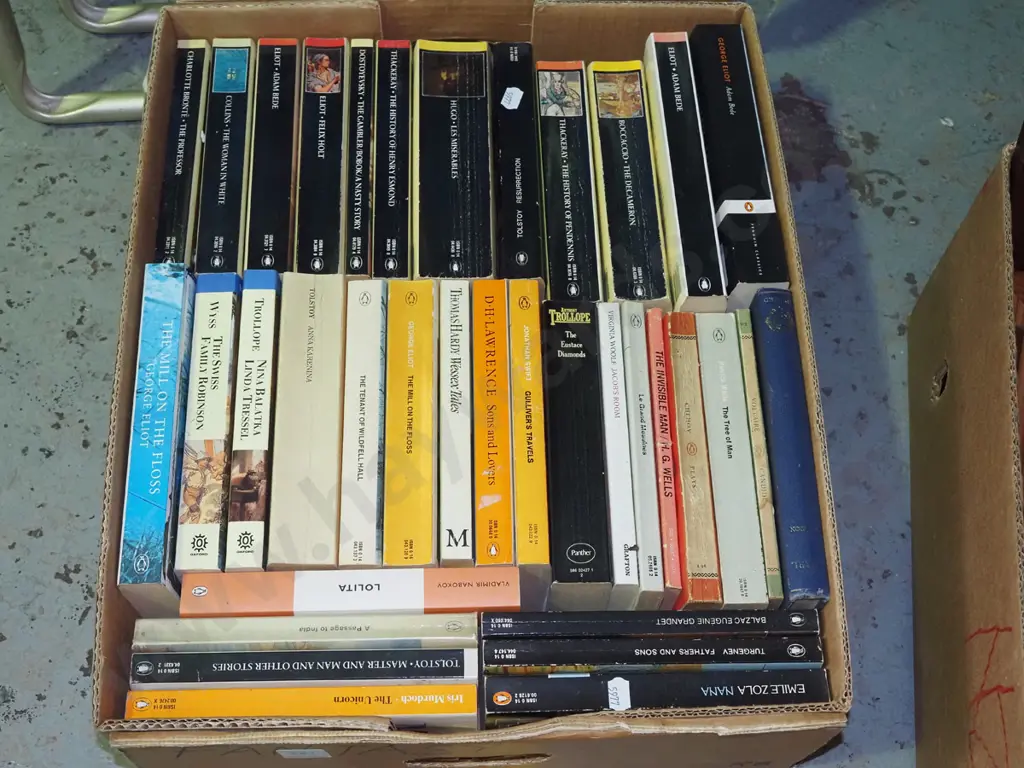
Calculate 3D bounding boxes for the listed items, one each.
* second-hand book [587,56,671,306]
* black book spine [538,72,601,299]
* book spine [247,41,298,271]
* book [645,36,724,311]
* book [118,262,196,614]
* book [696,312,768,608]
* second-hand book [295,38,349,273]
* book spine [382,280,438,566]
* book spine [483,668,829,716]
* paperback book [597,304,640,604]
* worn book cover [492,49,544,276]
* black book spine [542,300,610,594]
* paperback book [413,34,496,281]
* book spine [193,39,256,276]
[{"bbox_3d":[0.069,-0.108,0.912,0.034,0.111,0.181,0,64,-6],"label":"second-hand book"},{"bbox_3d":[0.030,-0.107,0.910,0.031,0.111,0.181,0,64,-5],"label":"black book spine"},{"bbox_3d":[-0.153,-0.124,0.914,0.027,0.111,0.181,-2,64,-2],"label":"book spine"},{"bbox_3d":[0.104,-0.112,0.904,0.022,0.129,0.199,-1,63,-6],"label":"book"},{"bbox_3d":[-0.199,0.047,0.818,0.024,0.129,0.198,-3,63,-1],"label":"book"},{"bbox_3d":[0.124,0.063,0.834,0.025,0.111,0.181,-1,64,-2],"label":"book"},{"bbox_3d":[-0.122,-0.124,0.916,0.027,0.111,0.181,-1,64,-2],"label":"second-hand book"},{"bbox_3d":[-0.061,0.043,0.833,0.026,0.111,0.181,0,63,-3],"label":"book spine"},{"bbox_3d":[0.076,0.187,0.771,0.181,0.111,0.020,-1,64,-2],"label":"book spine"},{"bbox_3d":[0.061,0.055,0.834,0.013,0.110,0.178,-1,63,-1],"label":"paperback book"},{"bbox_3d":[0.002,-0.121,0.918,0.023,0.111,0.181,-1,63,-2],"label":"worn book cover"},{"bbox_3d":[0.037,0.054,0.835,0.034,0.110,0.178,0,63,-1],"label":"black book spine"},{"bbox_3d":[-0.038,-0.122,0.919,0.048,0.112,0.181,-1,64,-2],"label":"paperback book"},{"bbox_3d":[-0.183,-0.123,0.912,0.026,0.111,0.181,-1,64,-3],"label":"book spine"}]

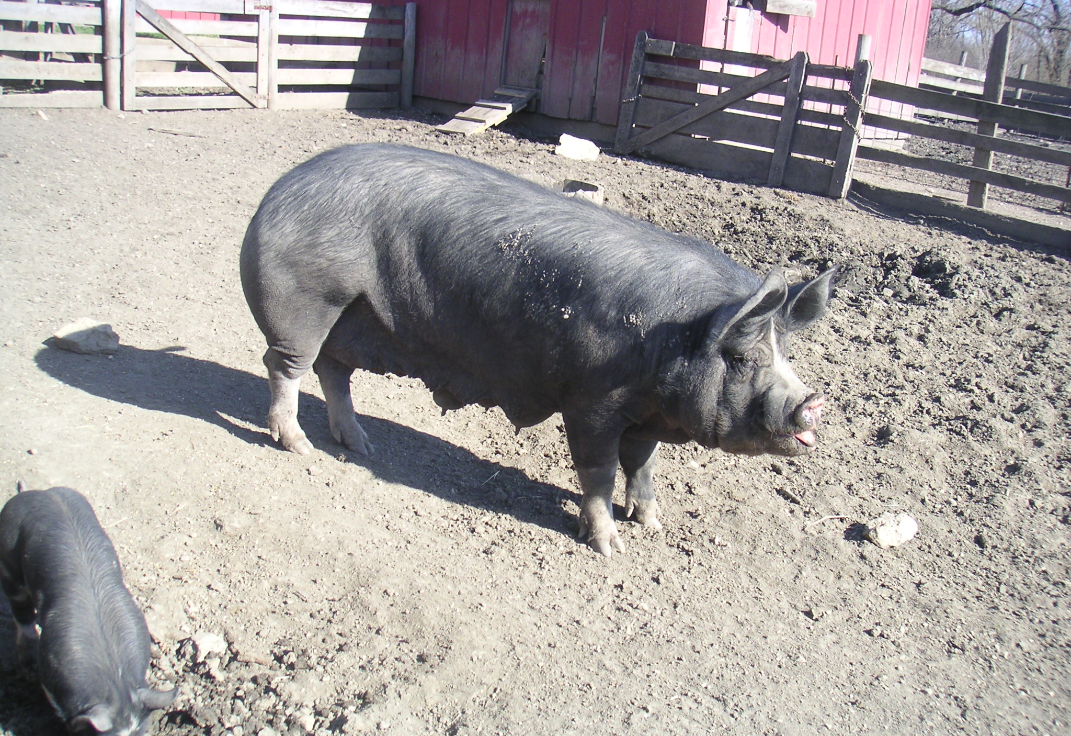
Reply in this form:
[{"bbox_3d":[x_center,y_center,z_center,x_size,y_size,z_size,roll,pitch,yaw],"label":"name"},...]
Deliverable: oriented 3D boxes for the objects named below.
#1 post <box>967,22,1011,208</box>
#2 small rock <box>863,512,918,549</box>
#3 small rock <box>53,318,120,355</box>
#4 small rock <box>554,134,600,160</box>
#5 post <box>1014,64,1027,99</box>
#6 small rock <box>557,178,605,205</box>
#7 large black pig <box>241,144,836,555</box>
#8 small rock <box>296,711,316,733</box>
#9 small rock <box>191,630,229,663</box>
[{"bbox_3d":[3.699,-2.056,9.580,0.140,1.498,0.130,14,19,29],"label":"post"},{"bbox_3d":[0.947,0.431,3.133,0.145,0.072,0.110,10,18,18],"label":"small rock"},{"bbox_3d":[-1.613,-0.114,4.212,0.240,0.095,0.170,-2,18,-21],"label":"small rock"},{"bbox_3d":[0.386,-2.054,10.955,0.420,0.210,0.280,5,17,1],"label":"small rock"},{"bbox_3d":[8.158,-4.582,19.900,0.110,1.120,0.110,14,19,29],"label":"post"},{"bbox_3d":[0.326,-1.237,8.308,0.310,0.170,0.260,5,17,1],"label":"small rock"},{"bbox_3d":[-0.069,-0.067,3.073,1.677,0.896,0.510,13,19,26],"label":"large black pig"},{"bbox_3d":[-0.419,0.644,2.142,0.038,0.028,0.034,1,17,-11],"label":"small rock"},{"bbox_3d":[-0.649,0.555,2.346,0.075,0.045,0.058,0,17,-16],"label":"small rock"}]

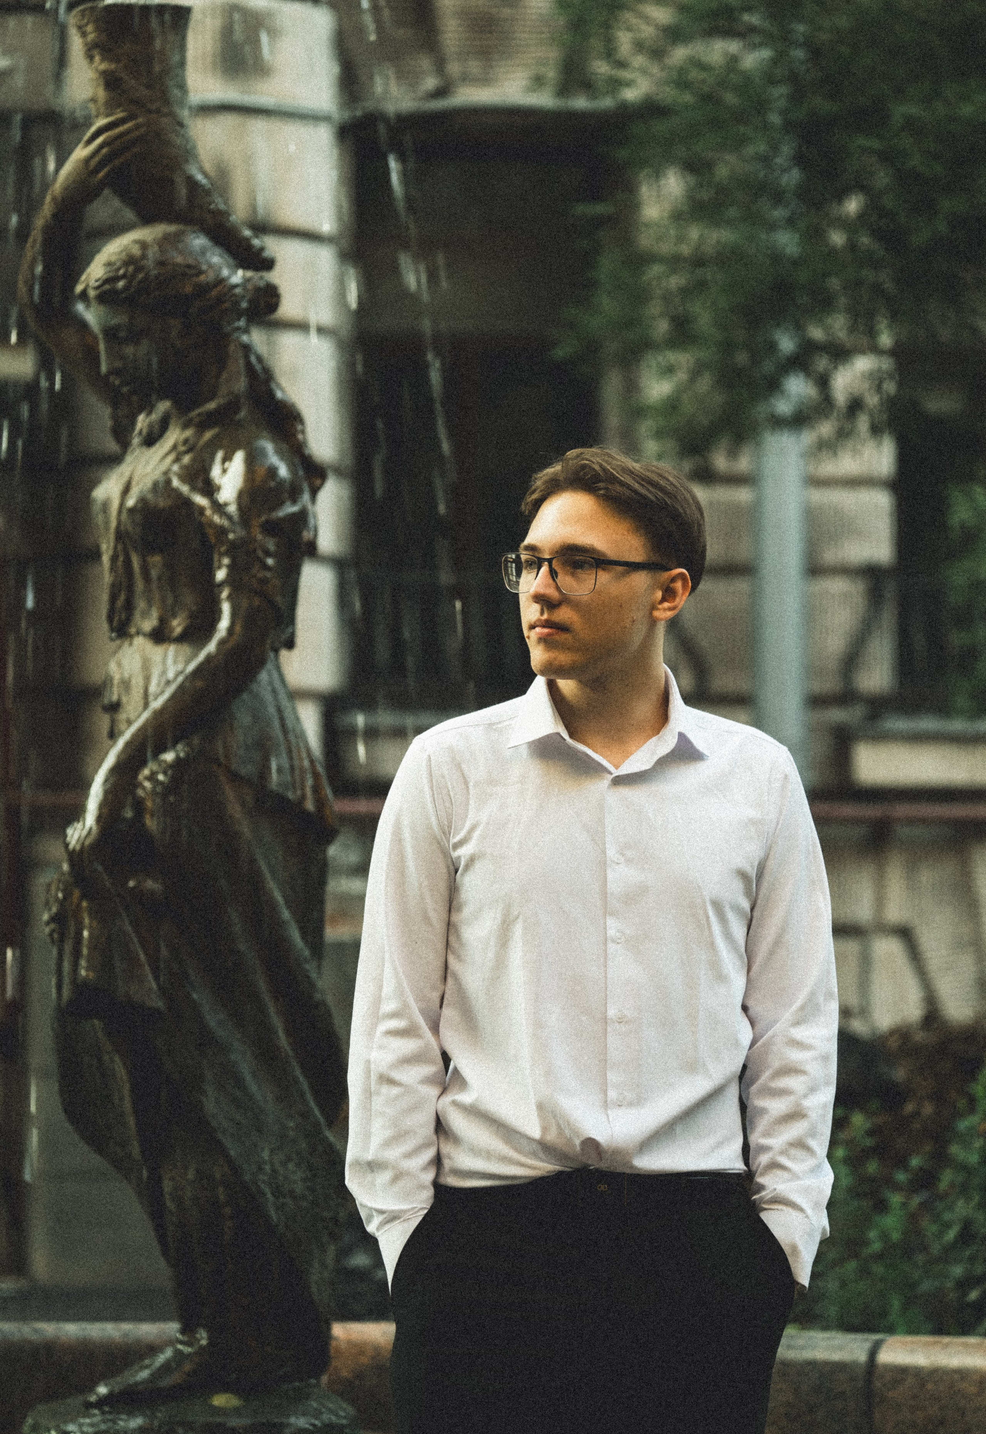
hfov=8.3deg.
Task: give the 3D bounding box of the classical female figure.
[{"bbox_3d":[-0.435,0.057,9.600,0.480,1.820,0.500,0,1,-27],"label":"classical female figure"}]

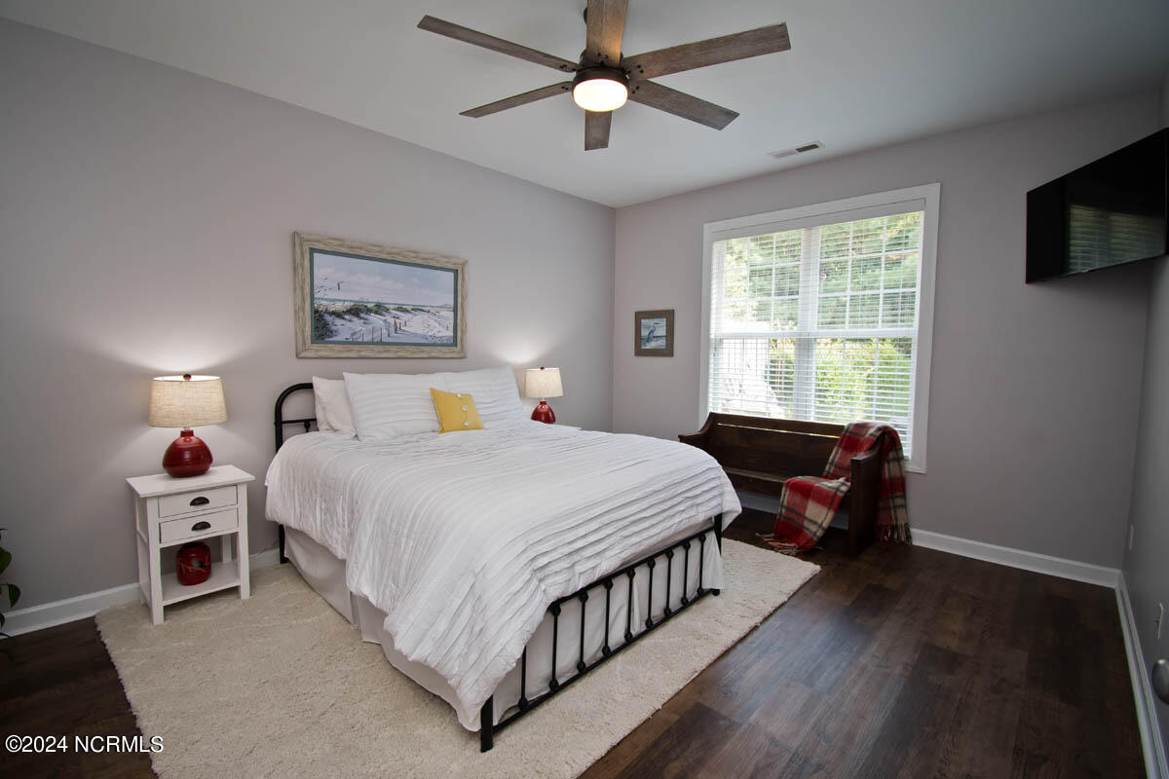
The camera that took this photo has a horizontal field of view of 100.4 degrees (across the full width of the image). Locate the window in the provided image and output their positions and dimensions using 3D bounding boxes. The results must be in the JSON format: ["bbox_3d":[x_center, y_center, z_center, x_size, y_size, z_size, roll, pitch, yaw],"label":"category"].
[{"bbox_3d":[1.658,-0.425,3.716,1.636,1.873,0.120,4,6,40],"label":"window"}]

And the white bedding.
[{"bbox_3d":[-0.455,0.662,2.746,1.939,0.753,1.795,5,6,44],"label":"white bedding"}]

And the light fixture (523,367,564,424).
[{"bbox_3d":[-0.352,0.067,4.161,0.314,0.524,0.314,1,4,0],"label":"light fixture"}]

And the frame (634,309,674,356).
[{"bbox_3d":[0.638,-0.517,4.520,0.421,0.428,0.030,4,6,40],"label":"frame"}]

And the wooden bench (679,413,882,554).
[{"bbox_3d":[1.454,0.639,3.812,1.402,0.779,0.485,5,6,44],"label":"wooden bench"}]

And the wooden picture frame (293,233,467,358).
[{"bbox_3d":[-1.322,-0.592,3.357,0.040,0.756,1.192,5,6,44],"label":"wooden picture frame"}]

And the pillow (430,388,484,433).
[{"bbox_3d":[-0.841,0.143,3.209,0.305,0.290,0.105,-4,-18,-46],"label":"pillow"}]

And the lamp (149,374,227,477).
[{"bbox_3d":[-1.996,0.184,2.448,0.314,0.524,0.314,5,6,44],"label":"lamp"}]

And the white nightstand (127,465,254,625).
[{"bbox_3d":[-1.981,0.766,2.477,0.393,0.634,0.432,5,6,44],"label":"white nightstand"}]

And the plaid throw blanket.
[{"bbox_3d":[1.694,0.649,3.291,0.800,0.820,0.620,4,6,40],"label":"plaid throw blanket"}]

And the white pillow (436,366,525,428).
[{"bbox_3d":[-0.751,0.059,3.500,0.660,0.450,0.190,-4,-16,-45],"label":"white pillow"}]

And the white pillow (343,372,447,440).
[{"bbox_3d":[-1.160,0.092,3.062,0.640,0.440,0.190,-4,-16,-45],"label":"white pillow"}]

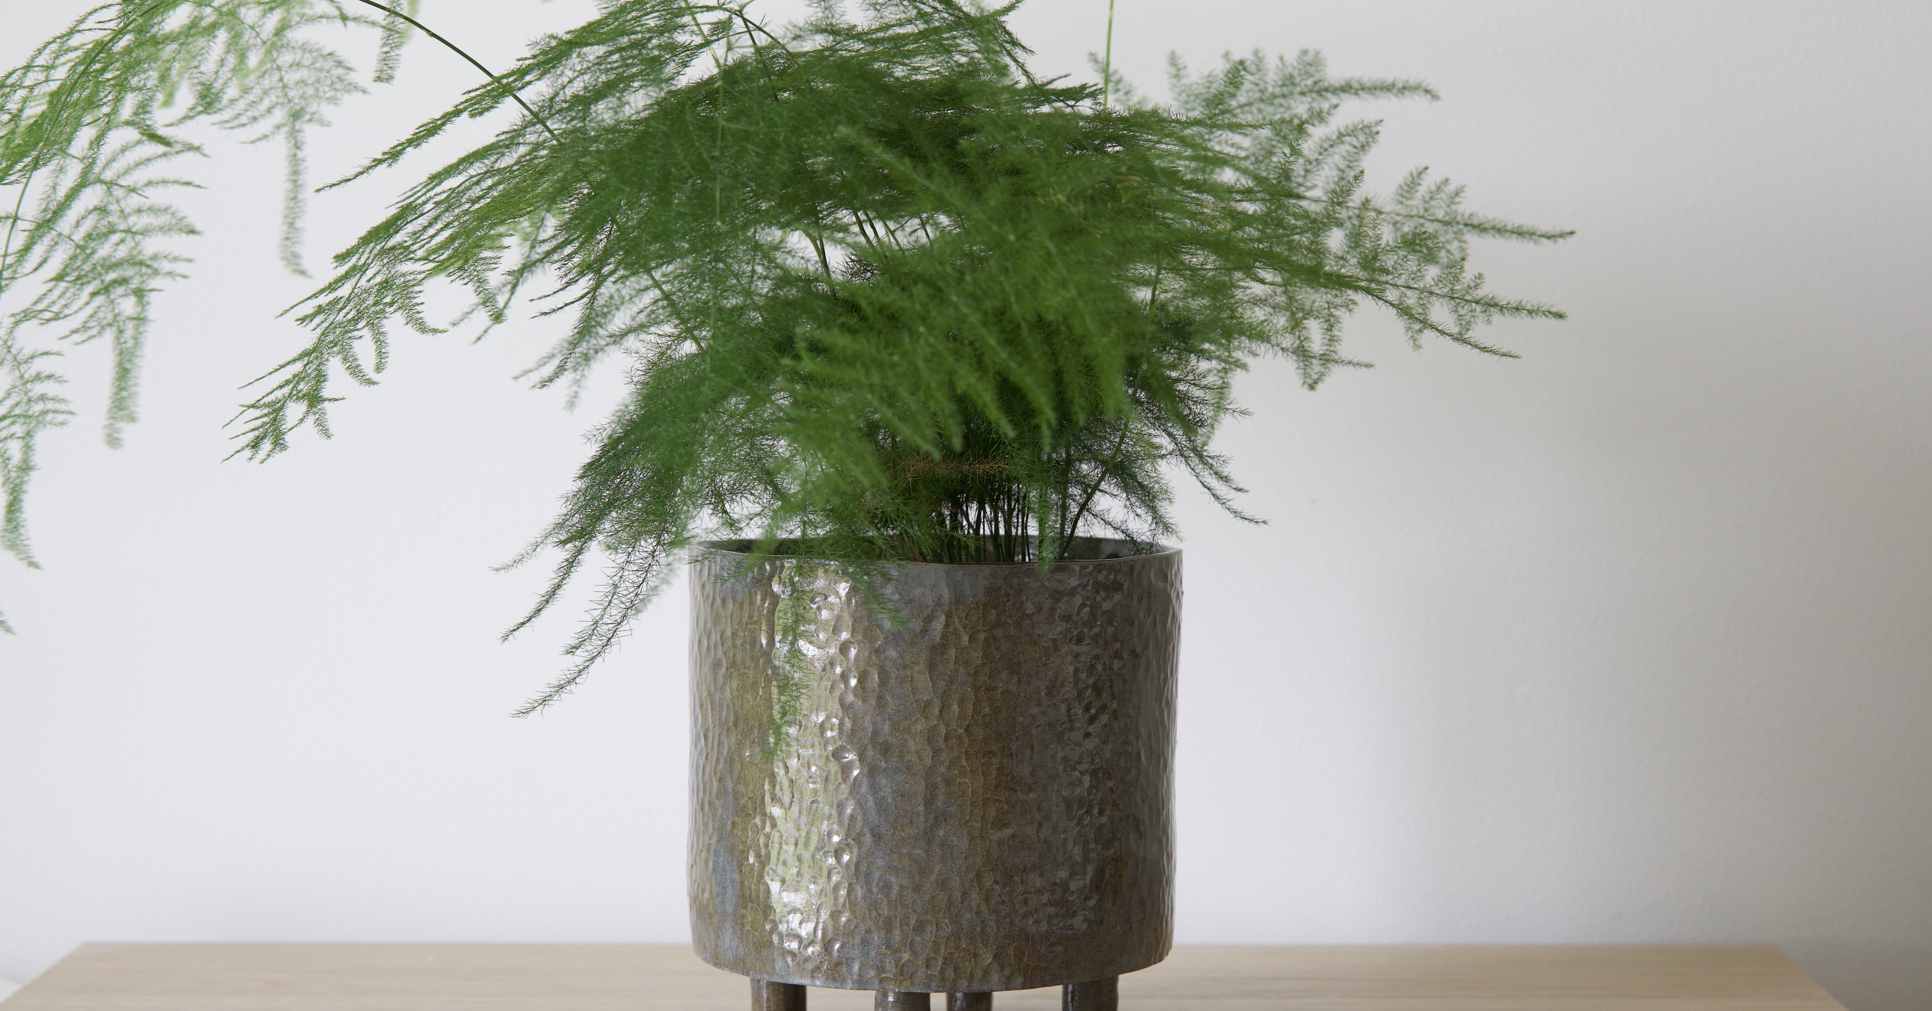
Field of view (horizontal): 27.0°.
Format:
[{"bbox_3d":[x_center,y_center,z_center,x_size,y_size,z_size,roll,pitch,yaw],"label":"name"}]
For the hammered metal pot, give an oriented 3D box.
[{"bbox_3d":[-0.013,0.100,1.644,0.200,0.164,0.200,0,3,0],"label":"hammered metal pot"}]

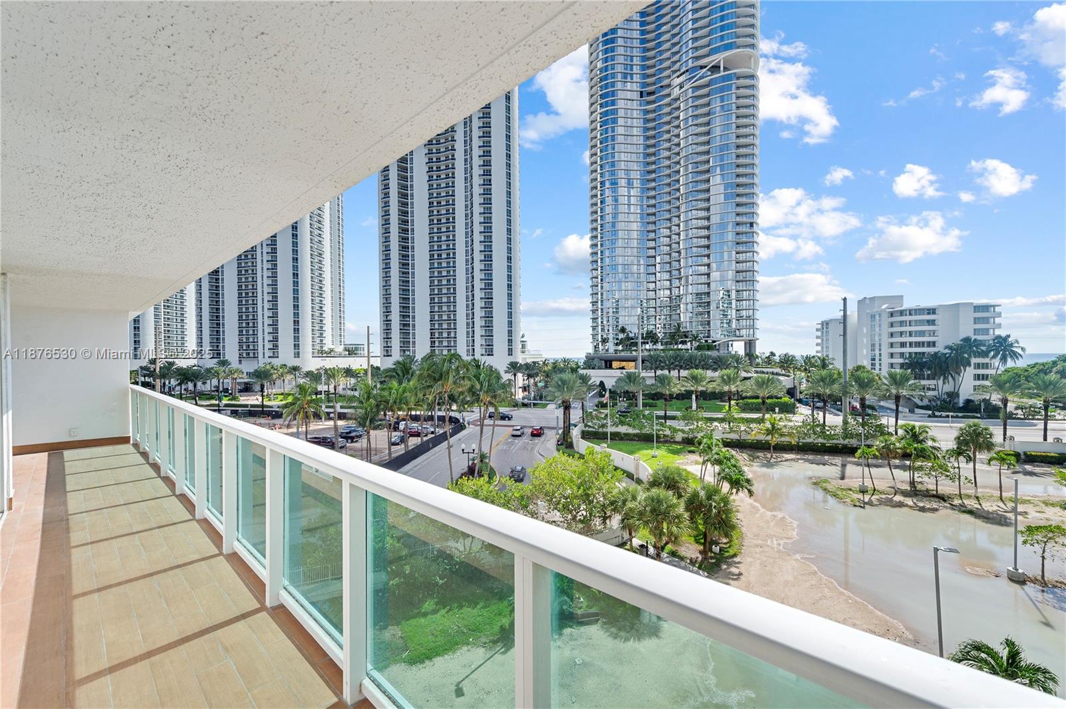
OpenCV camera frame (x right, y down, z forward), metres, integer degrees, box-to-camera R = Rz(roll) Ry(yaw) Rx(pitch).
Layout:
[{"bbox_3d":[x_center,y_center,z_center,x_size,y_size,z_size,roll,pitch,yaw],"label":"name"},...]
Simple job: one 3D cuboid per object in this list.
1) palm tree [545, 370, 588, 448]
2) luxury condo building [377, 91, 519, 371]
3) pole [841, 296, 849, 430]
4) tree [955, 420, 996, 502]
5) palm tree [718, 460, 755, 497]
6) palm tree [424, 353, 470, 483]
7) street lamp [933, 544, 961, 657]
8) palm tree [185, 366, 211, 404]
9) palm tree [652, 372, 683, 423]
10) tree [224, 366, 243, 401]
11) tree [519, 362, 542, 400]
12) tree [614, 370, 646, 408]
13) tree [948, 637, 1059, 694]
[{"bbox_3d":[5.374,8.725,66.000,6.600,12.410,6.600,-1,0,0],"label":"palm tree"},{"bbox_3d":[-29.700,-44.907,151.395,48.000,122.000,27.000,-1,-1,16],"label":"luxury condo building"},{"bbox_3d":[53.505,1.975,71.000,1.000,23.651,0.850,-1,0,37],"label":"pole"},{"bbox_3d":[44.456,10.560,41.600,3.100,7.650,3.100,-1,0,0],"label":"tree"},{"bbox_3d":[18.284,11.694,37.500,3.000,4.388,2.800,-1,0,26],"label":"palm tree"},{"bbox_3d":[-9.789,7.402,47.500,5.800,15.190,5.800,-1,0,0],"label":"palm tree"},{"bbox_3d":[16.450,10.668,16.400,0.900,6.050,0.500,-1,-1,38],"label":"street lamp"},{"bbox_3d":[-110.063,10.118,136.000,6.200,12.310,6.200,-1,0,0],"label":"palm tree"},{"bbox_3d":[22.243,8.303,68.500,4.500,10.553,4.500,-1,-1,18],"label":"palm tree"},{"bbox_3d":[-100.474,9.922,139.000,5.700,11.740,5.700,-1,0,0],"label":"tree"},{"bbox_3d":[-0.730,8.150,121.000,6.000,11.921,5.800,0,0,0],"label":"tree"},{"bbox_3d":[20.676,9.264,87.785,6.500,11.650,6.500,-1,-1,0],"label":"tree"},{"bbox_3d":[16.146,12.129,14.200,2.800,4.900,2.800,-1,0,0],"label":"tree"}]

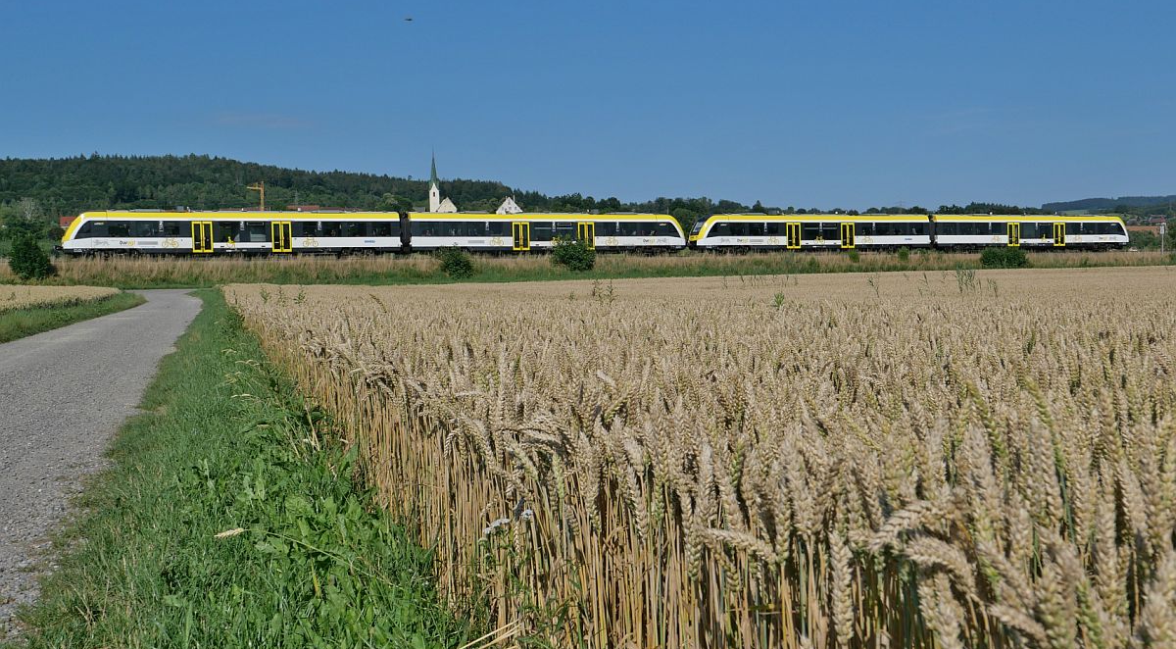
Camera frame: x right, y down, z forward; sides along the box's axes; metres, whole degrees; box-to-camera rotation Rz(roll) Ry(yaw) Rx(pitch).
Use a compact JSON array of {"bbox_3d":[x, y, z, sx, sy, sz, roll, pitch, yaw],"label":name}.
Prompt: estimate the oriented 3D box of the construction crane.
[{"bbox_3d":[-150.500,-53.700,548.400,3.500,23.500,25.000,0,5,0],"label":"construction crane"}]

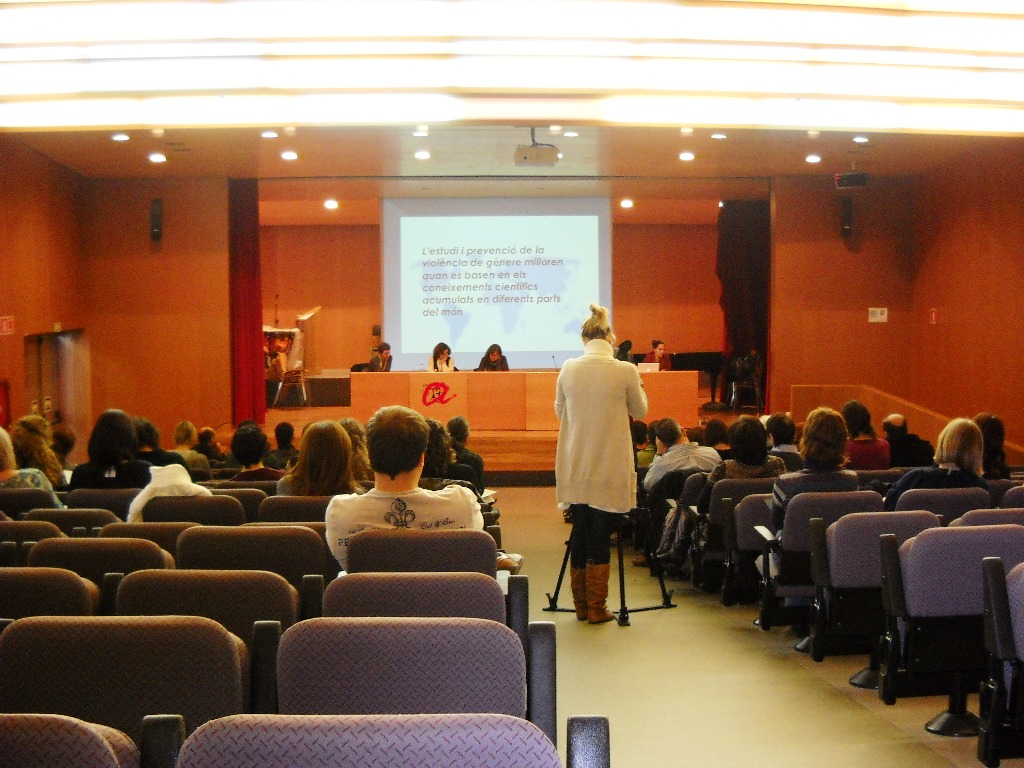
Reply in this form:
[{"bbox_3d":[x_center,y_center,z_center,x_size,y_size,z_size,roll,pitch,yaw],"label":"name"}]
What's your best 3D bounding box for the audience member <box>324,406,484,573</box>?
[{"bbox_3d":[-0.335,0.665,4.300,0.580,1.190,0.800,0,3,1],"label":"audience member"}]

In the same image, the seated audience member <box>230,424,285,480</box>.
[{"bbox_3d":[-1.600,0.834,7.785,0.480,1.167,0.720,0,3,3],"label":"seated audience member"}]

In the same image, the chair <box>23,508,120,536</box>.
[{"bbox_3d":[-2.130,0.965,6.120,0.540,0.720,0.520,0,3,4],"label":"chair"}]

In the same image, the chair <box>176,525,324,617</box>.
[{"bbox_3d":[-0.842,0.866,4.317,0.580,0.840,0.620,0,4,4],"label":"chair"}]

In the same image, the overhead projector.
[{"bbox_3d":[0.256,-2.506,13.206,0.490,0.190,0.400,0,4,-3],"label":"overhead projector"}]

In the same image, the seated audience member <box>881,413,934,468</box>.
[{"bbox_3d":[3.170,0.865,9.950,0.500,1.220,0.750,-1,3,-25],"label":"seated audience member"}]

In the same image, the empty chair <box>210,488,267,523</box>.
[{"bbox_3d":[-1.557,0.978,6.966,0.580,0.840,0.620,0,4,6],"label":"empty chair"}]

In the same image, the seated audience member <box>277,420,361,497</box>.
[{"bbox_3d":[-0.935,0.759,6.186,0.480,1.178,0.740,0,3,3],"label":"seated audience member"}]

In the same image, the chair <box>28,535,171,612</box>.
[{"bbox_3d":[-1.487,0.946,4.625,0.580,0.800,0.550,0,4,6],"label":"chair"}]

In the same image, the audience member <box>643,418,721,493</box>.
[{"bbox_3d":[1.290,0.880,9.700,0.580,1.200,0.800,0,3,-4],"label":"audience member"}]

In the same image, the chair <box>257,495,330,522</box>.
[{"bbox_3d":[-0.946,0.929,6.005,0.560,0.825,0.580,0,3,3],"label":"chair"}]

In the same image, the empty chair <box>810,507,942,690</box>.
[{"bbox_3d":[1.568,0.922,5.324,0.550,0.781,0.500,0,3,-7],"label":"empty chair"}]

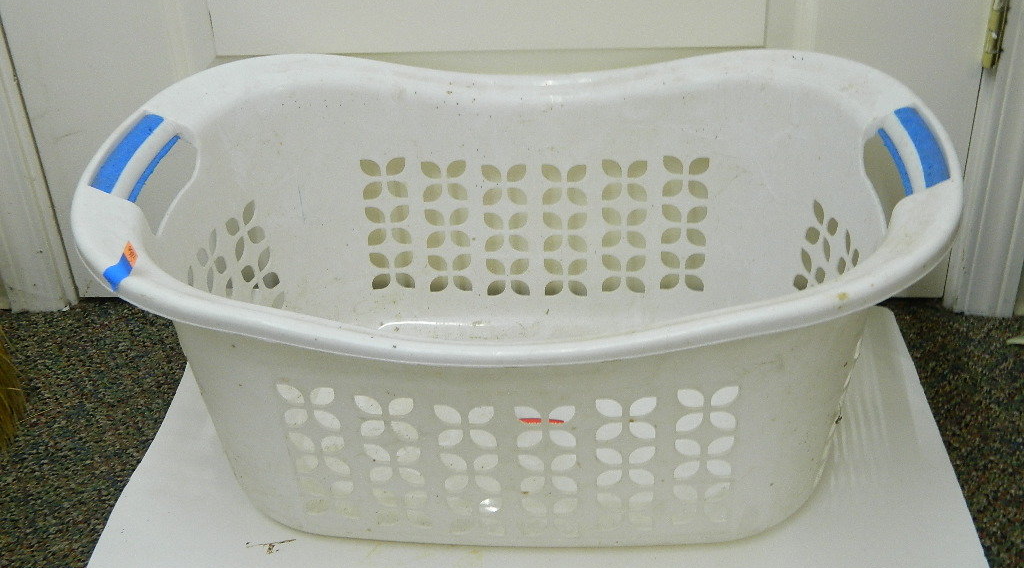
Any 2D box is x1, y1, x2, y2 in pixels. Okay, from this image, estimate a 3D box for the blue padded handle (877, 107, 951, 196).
[{"bbox_3d":[0.302,-0.099,0.921,0.035,0.026,0.122,0,32,5],"label":"blue padded handle"}]

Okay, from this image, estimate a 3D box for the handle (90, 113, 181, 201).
[{"bbox_3d":[-0.298,-0.099,0.972,0.035,0.026,0.122,0,32,5],"label":"handle"}]

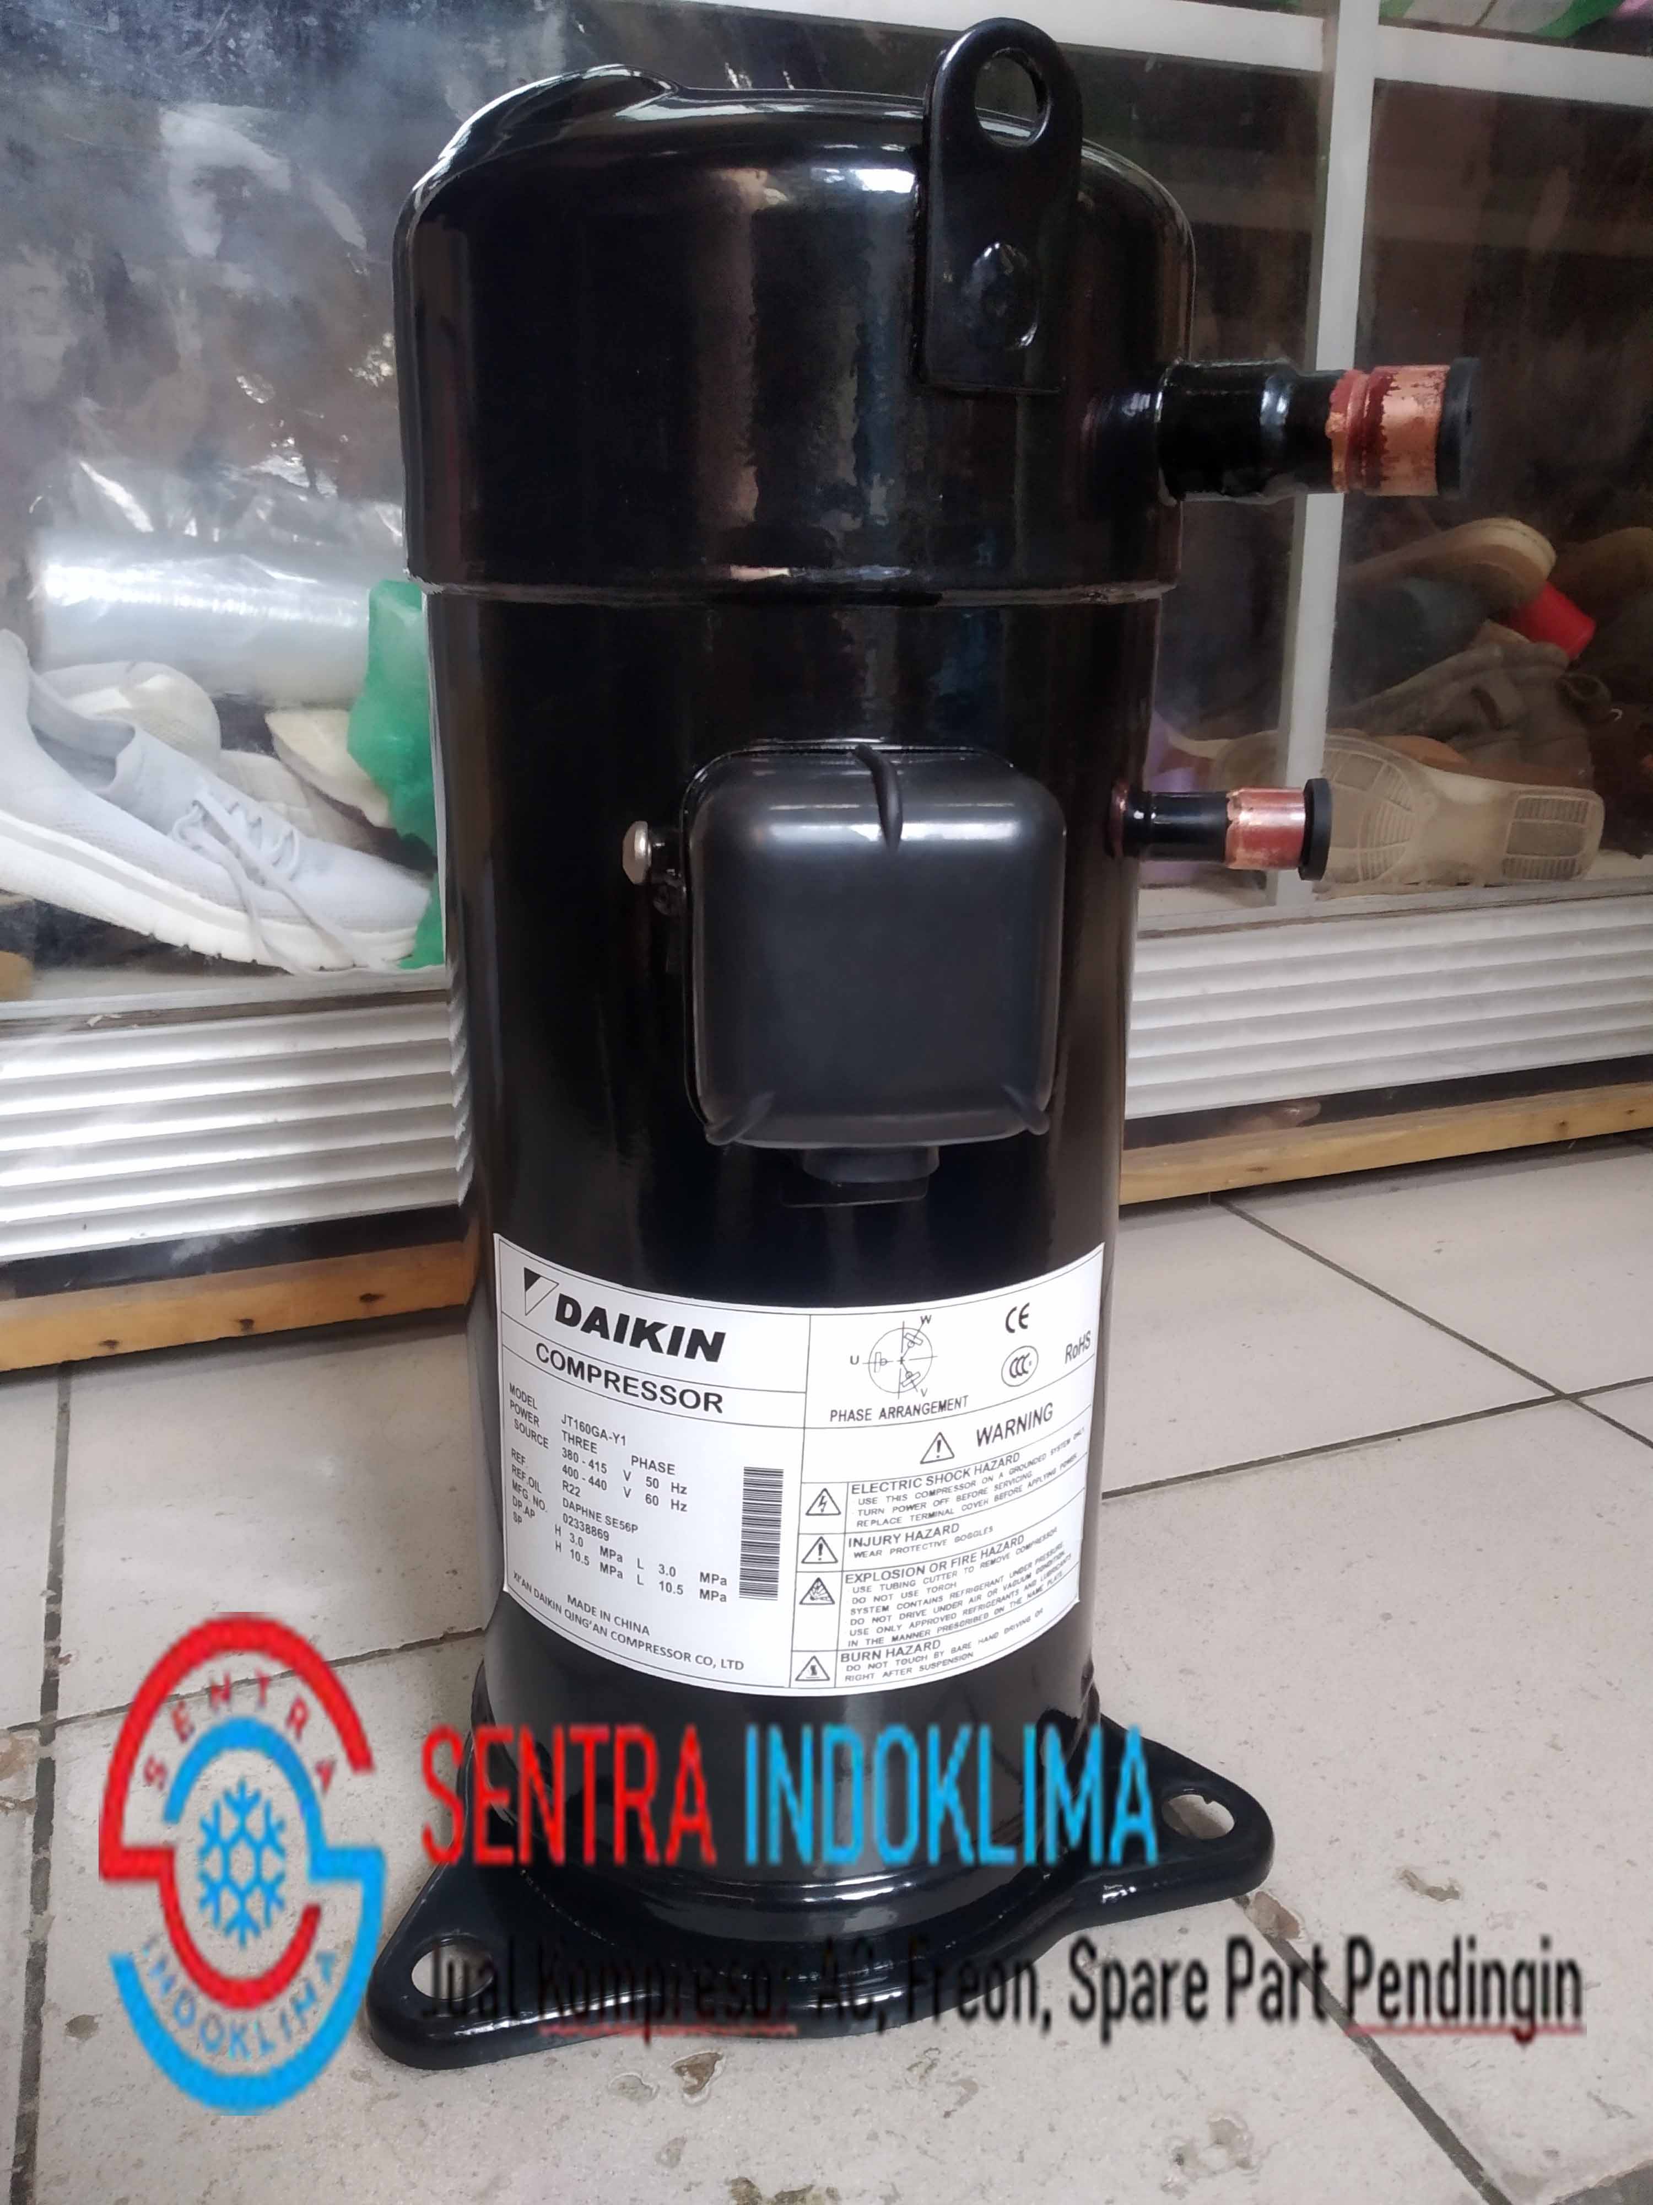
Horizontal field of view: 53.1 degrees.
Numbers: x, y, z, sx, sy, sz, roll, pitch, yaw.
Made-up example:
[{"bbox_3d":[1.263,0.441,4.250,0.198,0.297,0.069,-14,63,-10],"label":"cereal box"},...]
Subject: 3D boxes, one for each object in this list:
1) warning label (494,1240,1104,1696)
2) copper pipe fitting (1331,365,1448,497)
[{"bbox_3d":[-0.005,0.082,0.377,0.143,0.095,0.041,1,16,-5],"label":"warning label"},{"bbox_3d":[0.114,-0.136,0.335,0.022,0.024,0.024,6,17,18],"label":"copper pipe fitting"}]

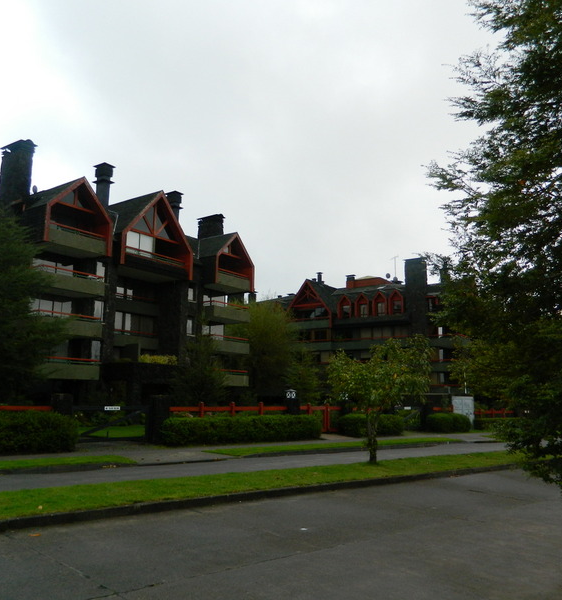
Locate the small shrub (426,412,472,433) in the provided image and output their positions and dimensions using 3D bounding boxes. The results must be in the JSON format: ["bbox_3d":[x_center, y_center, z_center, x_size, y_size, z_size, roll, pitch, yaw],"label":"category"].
[{"bbox_3d":[10.043,7.326,34.610,2.655,1.124,1.400,10,-13,-41],"label":"small shrub"}]

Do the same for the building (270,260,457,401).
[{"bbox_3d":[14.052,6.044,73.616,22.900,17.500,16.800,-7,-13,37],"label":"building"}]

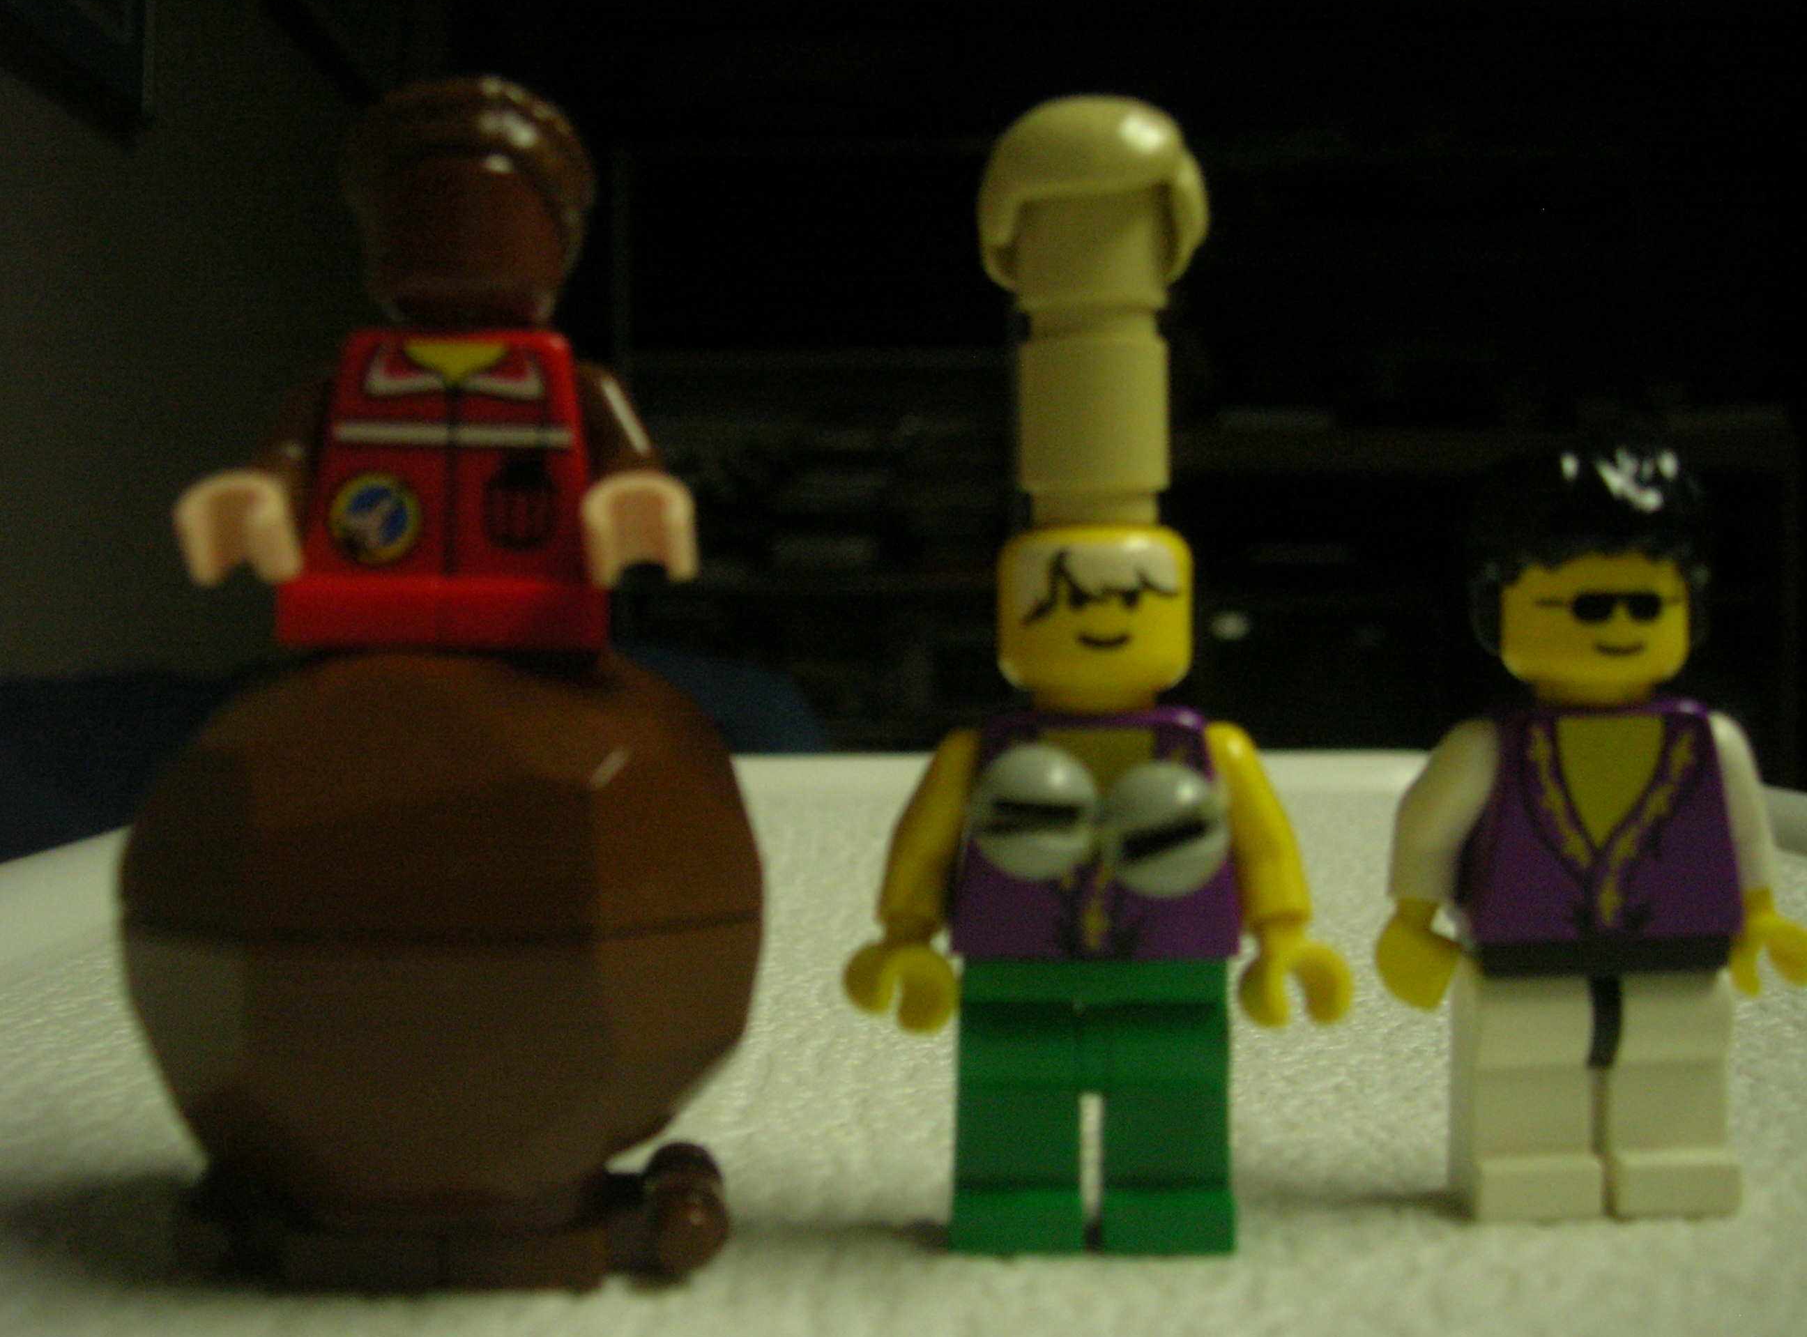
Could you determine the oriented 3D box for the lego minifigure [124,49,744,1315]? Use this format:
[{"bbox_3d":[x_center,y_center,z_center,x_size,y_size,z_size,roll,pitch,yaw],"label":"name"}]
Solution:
[{"bbox_3d":[-0.022,0.000,0.099,0.032,0.060,0.033,0,5,-2],"label":"lego minifigure"}]

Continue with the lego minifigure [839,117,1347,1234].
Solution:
[{"bbox_3d":[0.010,0.000,0.099,0.027,0.060,0.014,0,5,4],"label":"lego minifigure"}]

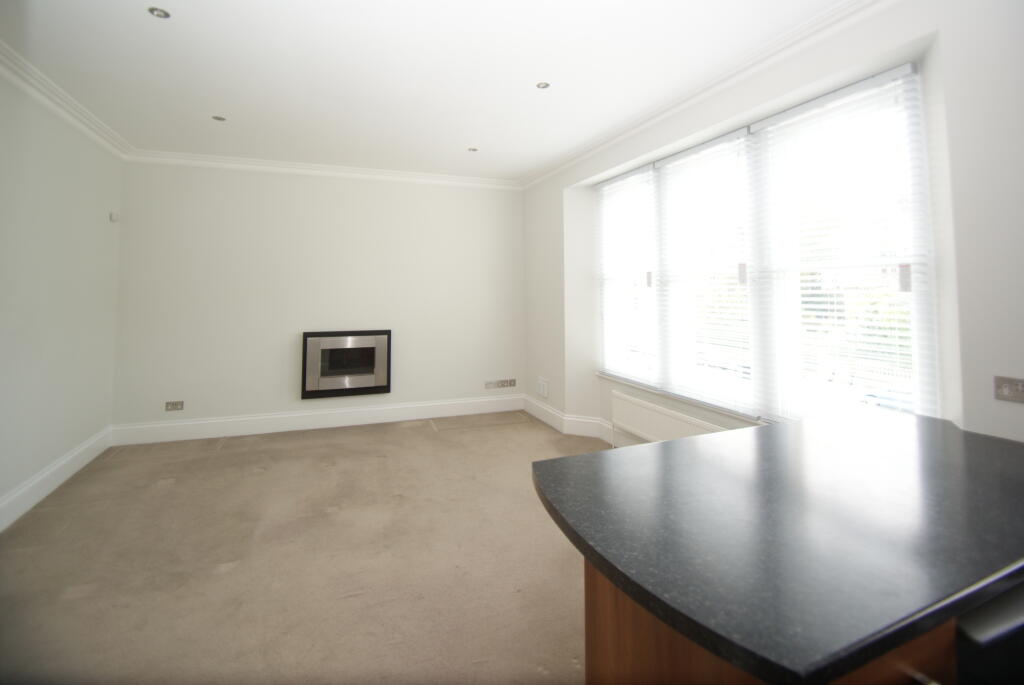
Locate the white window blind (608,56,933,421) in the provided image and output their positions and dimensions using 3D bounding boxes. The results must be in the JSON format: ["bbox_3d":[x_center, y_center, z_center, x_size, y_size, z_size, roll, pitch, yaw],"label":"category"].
[{"bbox_3d":[1.350,-0.390,2.960,0.140,1.800,2.340,-1,3,-25],"label":"white window blind"}]

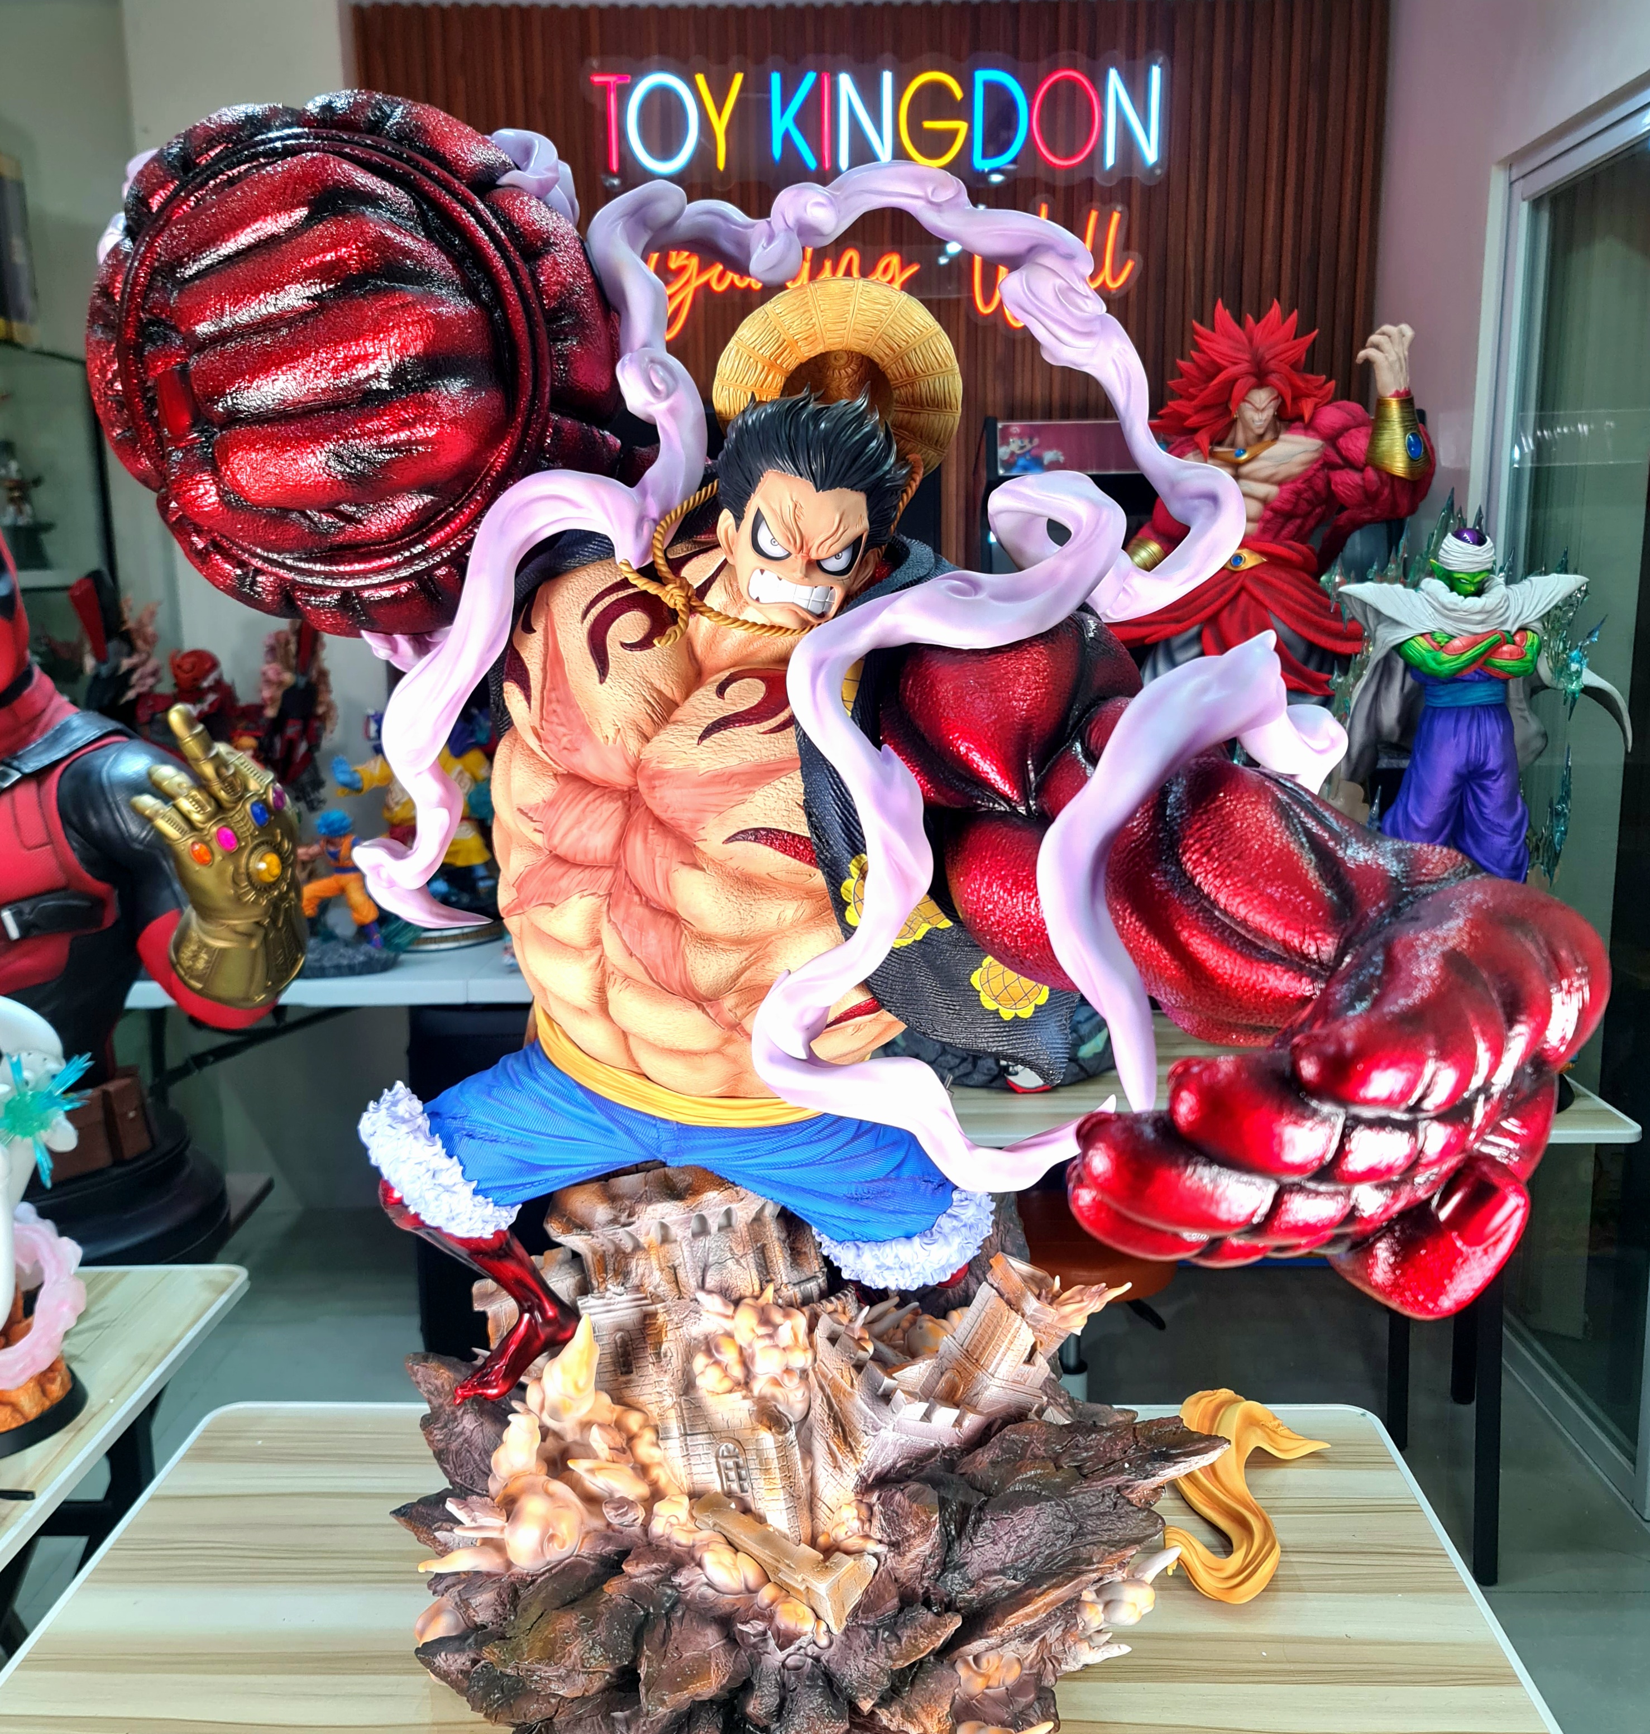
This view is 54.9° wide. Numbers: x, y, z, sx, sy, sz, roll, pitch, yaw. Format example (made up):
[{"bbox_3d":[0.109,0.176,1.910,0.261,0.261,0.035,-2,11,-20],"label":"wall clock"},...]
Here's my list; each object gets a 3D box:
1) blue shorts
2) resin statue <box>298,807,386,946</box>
[{"bbox_3d":[-0.084,0.182,1.051,0.320,0.140,0.190,2,11,14],"label":"blue shorts"},{"bbox_3d":[-0.891,0.021,2.916,0.165,0.235,0.135,4,12,24],"label":"resin statue"}]

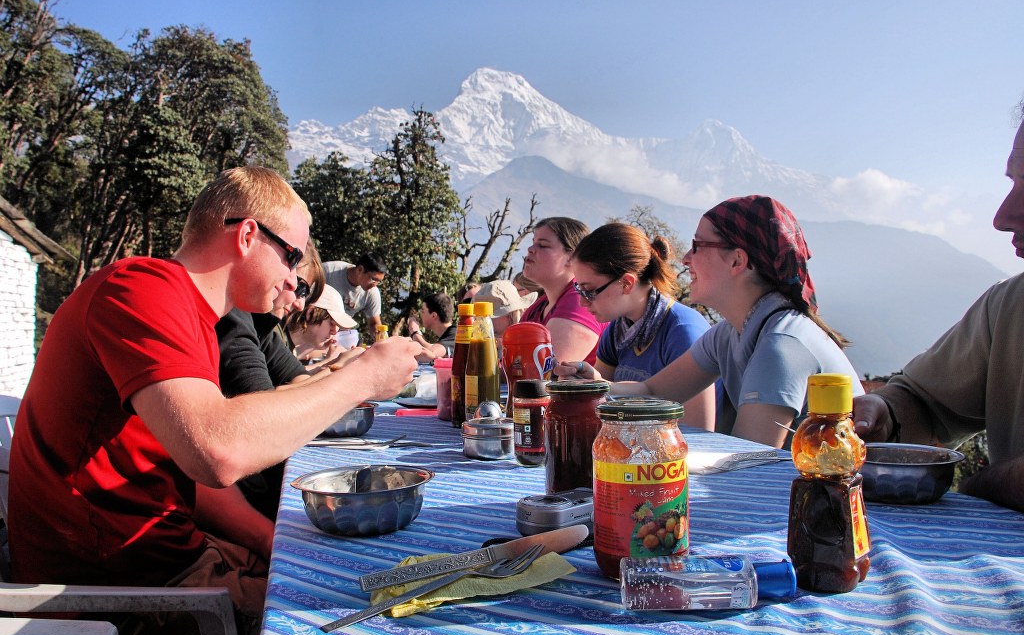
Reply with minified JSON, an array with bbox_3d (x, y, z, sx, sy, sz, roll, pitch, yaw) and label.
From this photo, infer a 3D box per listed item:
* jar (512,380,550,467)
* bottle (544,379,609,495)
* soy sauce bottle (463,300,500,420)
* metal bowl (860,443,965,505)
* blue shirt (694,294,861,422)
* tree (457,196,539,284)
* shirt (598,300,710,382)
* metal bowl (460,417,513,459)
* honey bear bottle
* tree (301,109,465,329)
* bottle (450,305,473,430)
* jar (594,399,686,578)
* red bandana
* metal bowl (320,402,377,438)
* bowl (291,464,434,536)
[{"bbox_3d":[0.027,0.140,1.050,0.054,0.113,0.054,-1,0,0],"label":"jar"},{"bbox_3d":[0.074,0.136,0.866,0.076,0.130,0.076,-1,-1,5],"label":"bottle"},{"bbox_3d":[-0.049,0.088,1.300,0.060,0.222,0.060,-1,0,0],"label":"soy sauce bottle"},{"bbox_3d":[0.422,0.174,0.851,0.136,0.047,0.136,-1,-1,27],"label":"metal bowl"},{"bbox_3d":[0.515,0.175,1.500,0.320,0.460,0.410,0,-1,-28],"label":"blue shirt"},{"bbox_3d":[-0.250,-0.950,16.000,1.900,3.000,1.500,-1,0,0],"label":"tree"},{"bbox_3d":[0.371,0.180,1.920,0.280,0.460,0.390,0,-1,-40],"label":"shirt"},{"bbox_3d":[-0.034,0.182,1.153,0.078,0.050,0.078,0,-1,0],"label":"metal bowl"},{"bbox_3d":[0.233,0.118,0.568,0.054,0.154,0.054,-1,-1,40],"label":"honey bear bottle"},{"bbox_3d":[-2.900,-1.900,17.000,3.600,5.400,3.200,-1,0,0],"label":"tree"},{"bbox_3d":[-0.090,0.095,1.534,0.063,0.238,0.063,0,-1,-3],"label":"bottle"},{"bbox_3d":[0.101,0.132,0.609,0.076,0.130,0.076,0,-1,0],"label":"jar"},{"bbox_3d":[0.462,-0.119,1.430,0.215,0.215,0.170,-1,0,15],"label":"red bandana"},{"bbox_3d":[-0.313,0.189,1.403,0.134,0.049,0.134,0,-1,-11],"label":"metal bowl"},{"bbox_3d":[-0.139,0.176,0.725,0.137,0.048,0.137,-1,0,0],"label":"bowl"}]

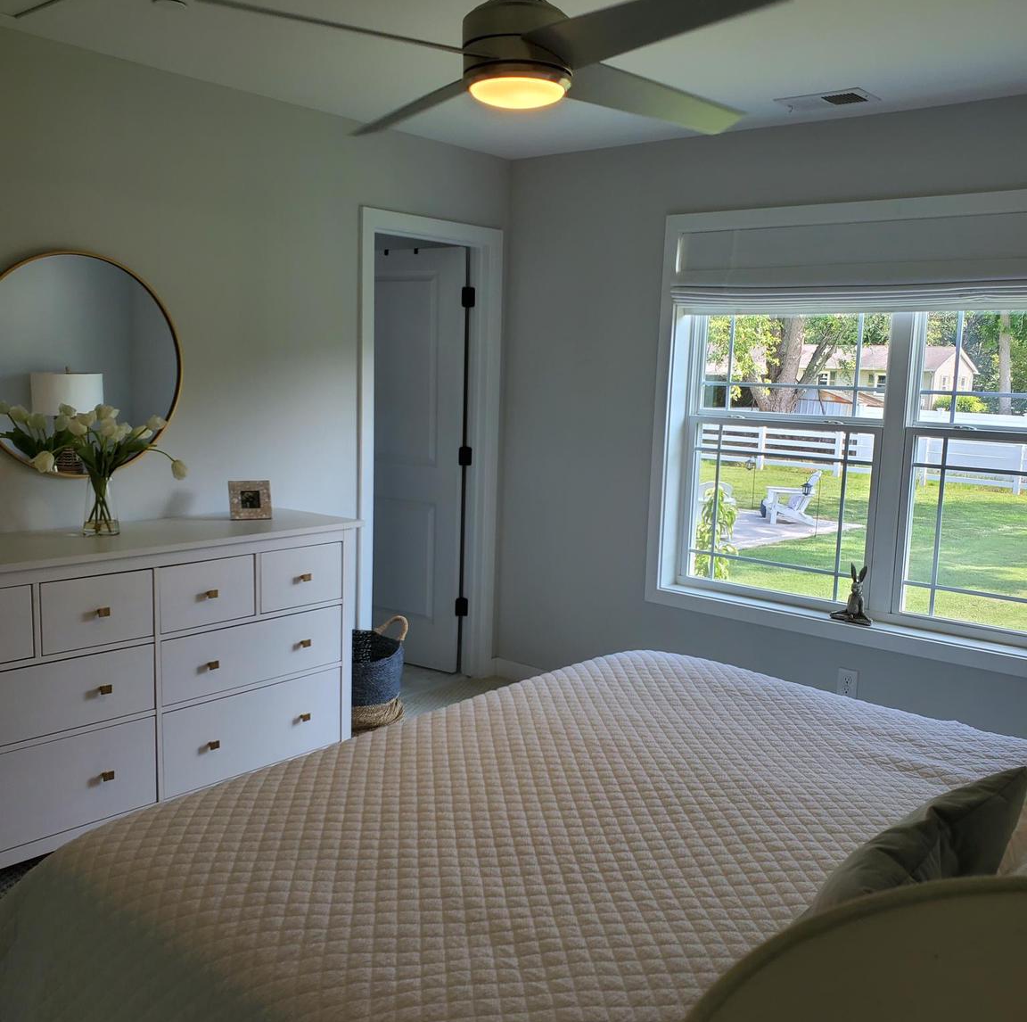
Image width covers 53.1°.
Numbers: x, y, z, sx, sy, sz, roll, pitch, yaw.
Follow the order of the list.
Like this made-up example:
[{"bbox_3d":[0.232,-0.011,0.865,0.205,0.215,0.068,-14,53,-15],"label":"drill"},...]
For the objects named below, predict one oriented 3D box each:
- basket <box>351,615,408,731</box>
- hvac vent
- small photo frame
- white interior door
[{"bbox_3d":[-0.647,0.704,4.228,0.380,0.410,0.390,9,11,40],"label":"basket"},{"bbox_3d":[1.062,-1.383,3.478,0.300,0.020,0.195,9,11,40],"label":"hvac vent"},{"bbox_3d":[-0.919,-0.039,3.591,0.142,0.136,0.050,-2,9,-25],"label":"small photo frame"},{"bbox_3d":[-0.553,-0.248,5.088,0.710,2.030,0.035,8,10,34],"label":"white interior door"}]

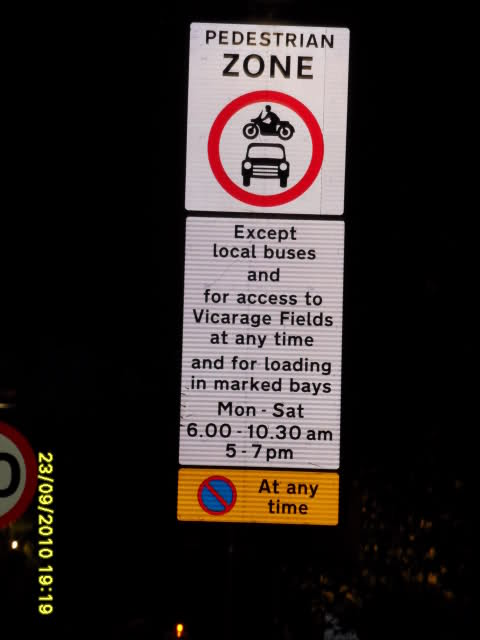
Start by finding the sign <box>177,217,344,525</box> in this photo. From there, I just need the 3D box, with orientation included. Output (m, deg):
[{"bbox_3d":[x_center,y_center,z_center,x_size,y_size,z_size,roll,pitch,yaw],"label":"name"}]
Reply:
[{"bbox_3d":[0.109,0.256,18.403,0.796,1.516,0.040,2,-5,-2],"label":"sign"}]

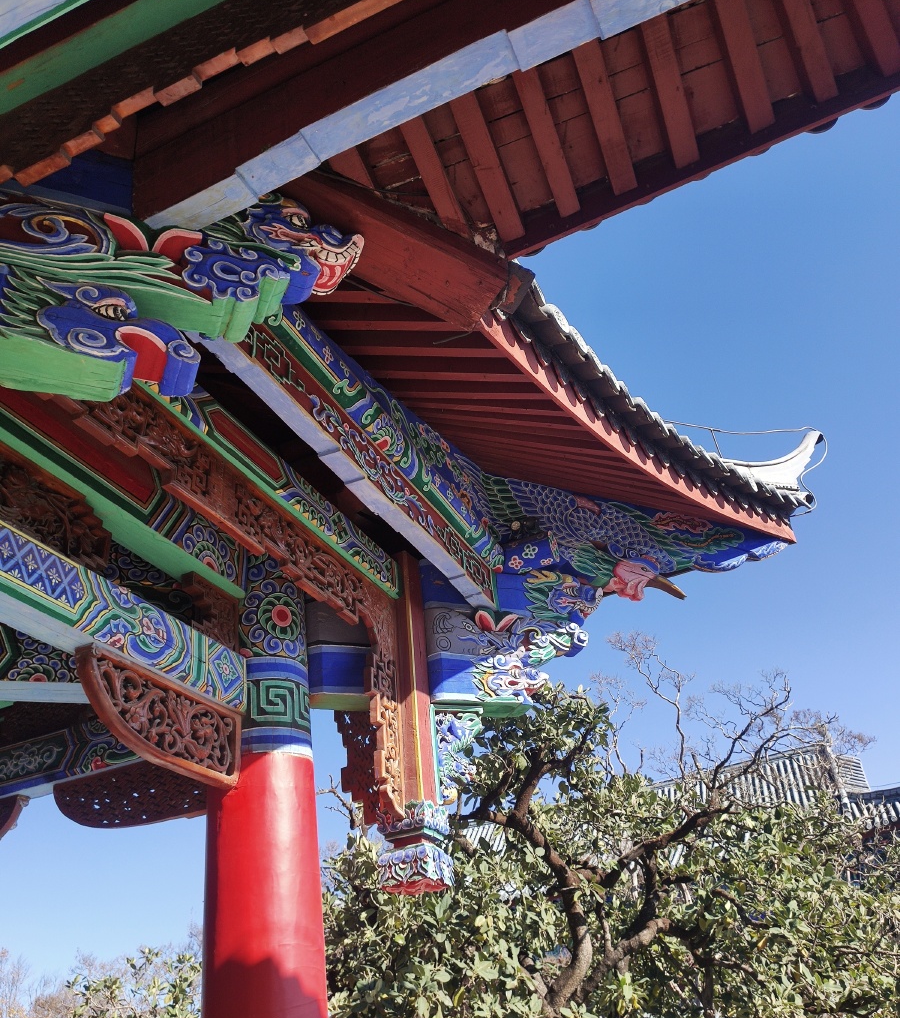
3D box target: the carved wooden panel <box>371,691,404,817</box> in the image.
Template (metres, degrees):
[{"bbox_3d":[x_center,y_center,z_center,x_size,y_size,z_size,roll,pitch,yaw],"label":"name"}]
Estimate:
[{"bbox_3d":[-0.225,0.880,3.405,0.040,0.479,0.168,-17,-33,18],"label":"carved wooden panel"}]

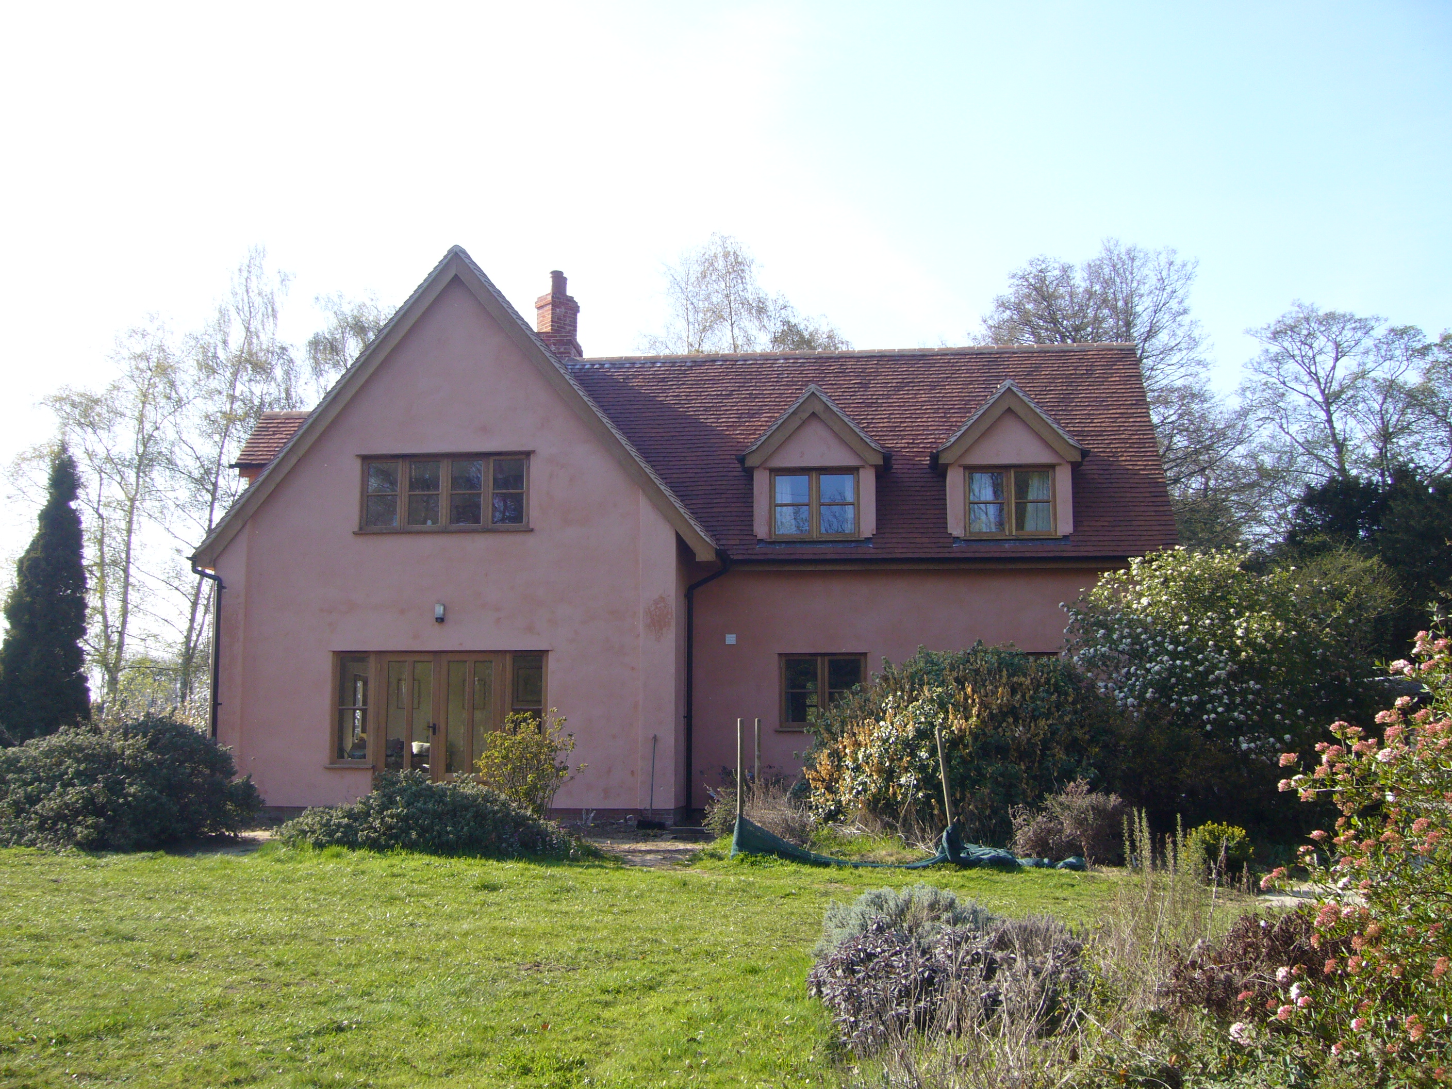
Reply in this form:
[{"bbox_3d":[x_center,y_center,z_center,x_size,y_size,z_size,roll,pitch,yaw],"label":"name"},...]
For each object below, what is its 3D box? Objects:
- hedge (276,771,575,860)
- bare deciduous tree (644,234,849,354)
[{"bbox_3d":[-3.368,2.933,16.400,3.166,0.801,1.700,-1,-6,6],"label":"hedge"},{"bbox_3d":[0.525,-1.235,38.549,5.200,14.230,5.000,-1,-7,6],"label":"bare deciduous tree"}]

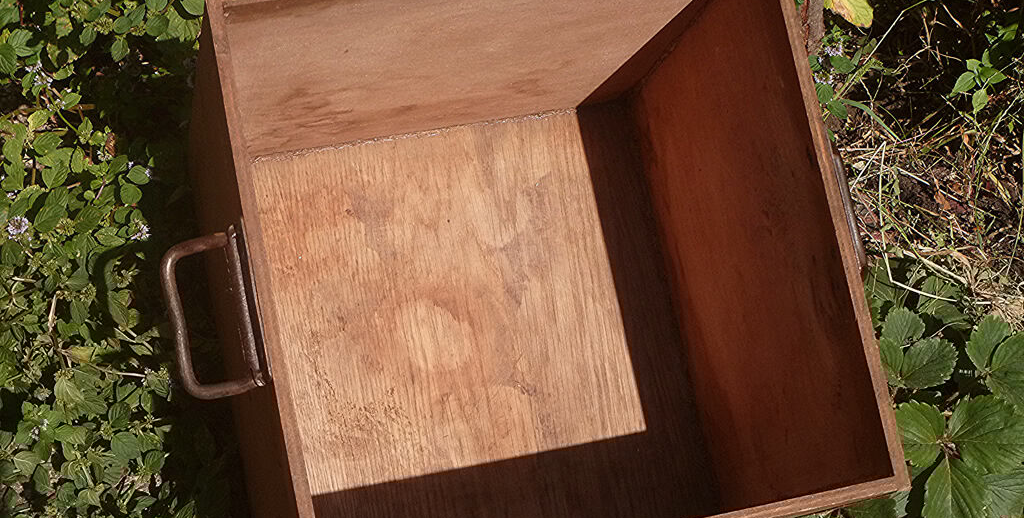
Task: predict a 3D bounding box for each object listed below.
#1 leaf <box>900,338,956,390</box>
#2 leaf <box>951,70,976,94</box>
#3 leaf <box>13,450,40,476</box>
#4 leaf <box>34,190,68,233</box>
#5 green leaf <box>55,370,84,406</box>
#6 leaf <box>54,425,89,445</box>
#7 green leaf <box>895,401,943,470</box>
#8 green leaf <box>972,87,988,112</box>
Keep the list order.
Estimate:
[{"bbox_3d":[0.360,0.091,1.693,0.056,0.009,0.040,-29,82,-4],"label":"leaf"},{"bbox_3d":[0.414,-0.162,1.788,0.033,0.005,0.017,-38,85,-3],"label":"leaf"},{"bbox_3d":[-0.376,0.158,1.514,0.021,0.007,0.019,24,74,-2],"label":"leaf"},{"bbox_3d":[-0.375,-0.038,1.590,0.034,0.012,0.025,-40,77,-16],"label":"leaf"},{"bbox_3d":[-0.347,0.102,1.532,0.020,0.008,0.030,-33,83,-15],"label":"green leaf"},{"bbox_3d":[-0.352,0.141,1.560,0.027,0.012,0.017,6,70,-2],"label":"leaf"},{"bbox_3d":[0.340,0.147,1.635,0.045,0.018,0.053,17,70,2],"label":"green leaf"},{"bbox_3d":[0.425,-0.145,1.770,0.015,0.009,0.025,21,70,3],"label":"green leaf"}]

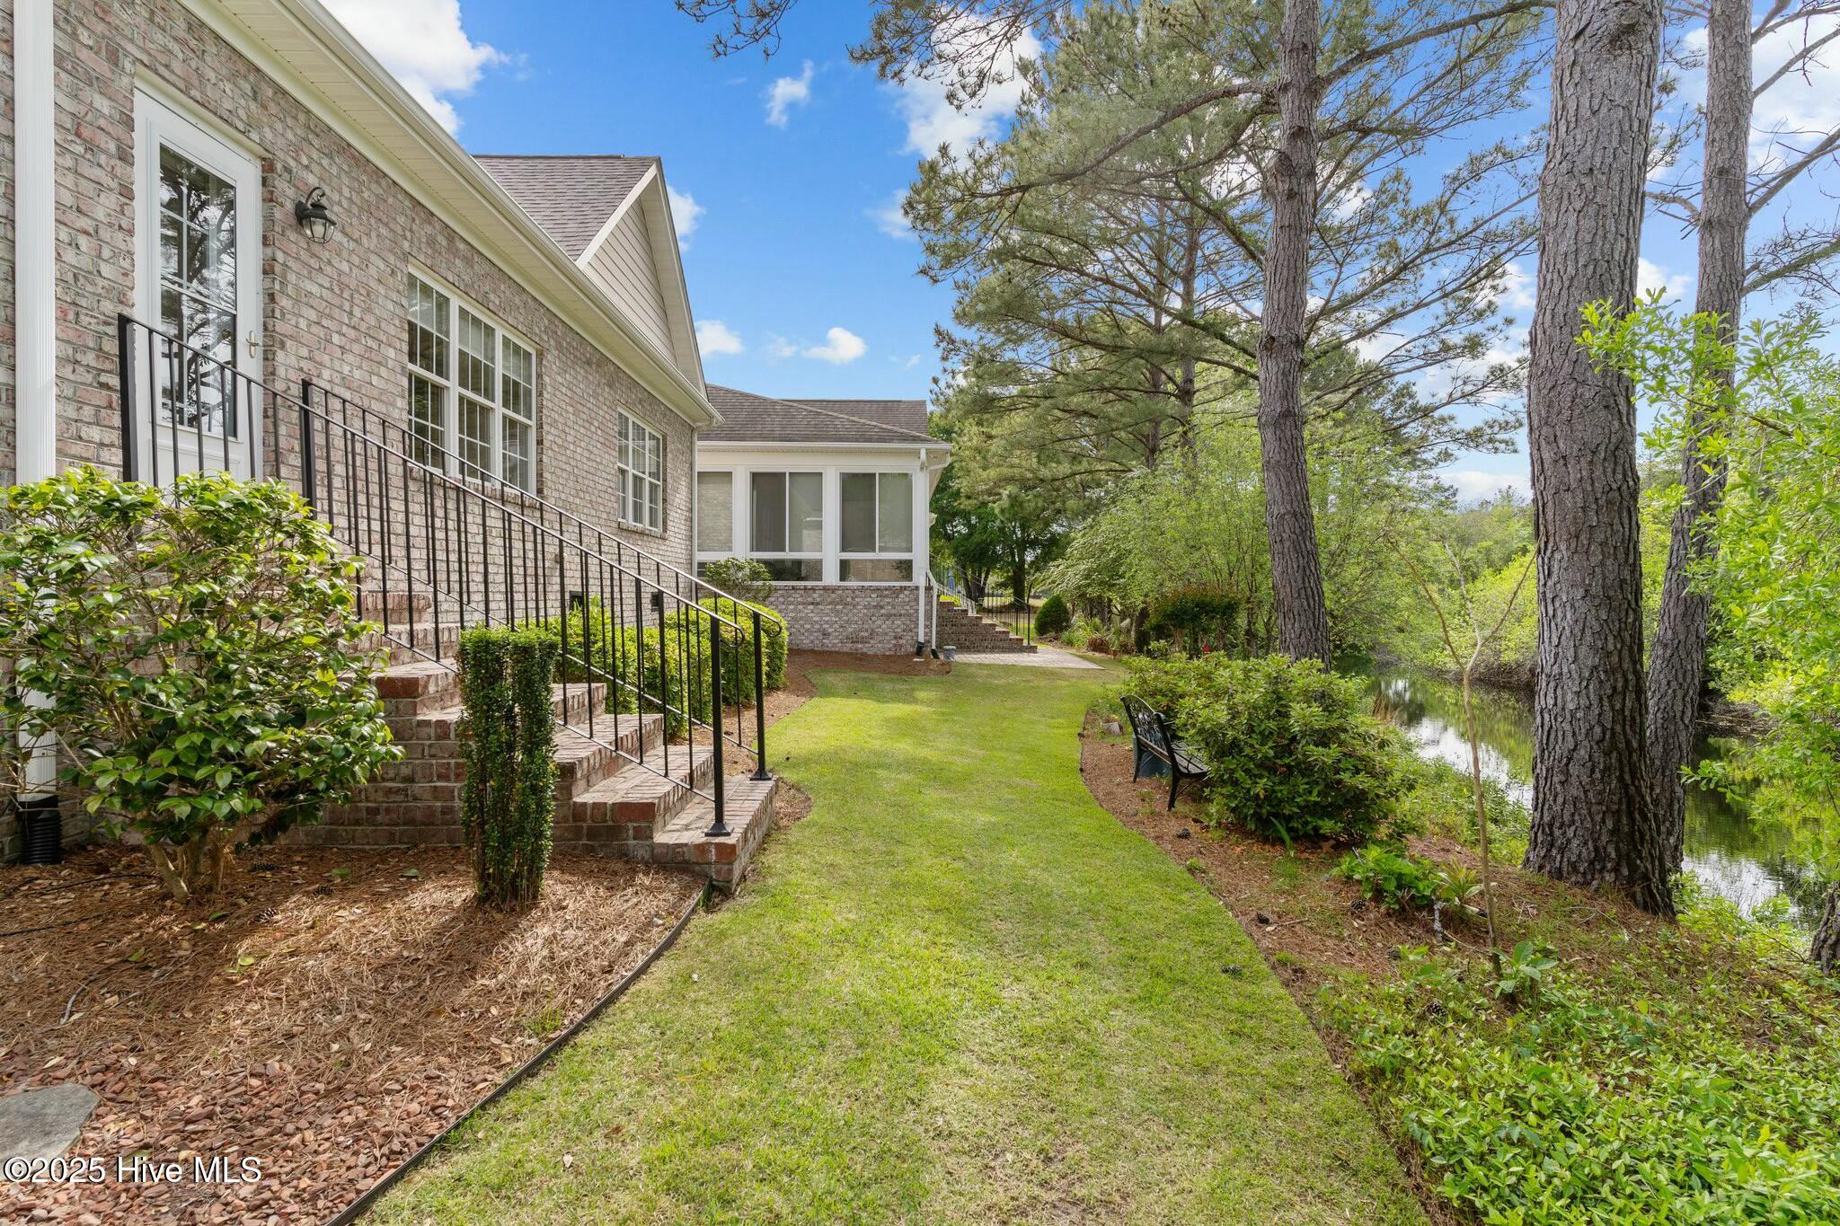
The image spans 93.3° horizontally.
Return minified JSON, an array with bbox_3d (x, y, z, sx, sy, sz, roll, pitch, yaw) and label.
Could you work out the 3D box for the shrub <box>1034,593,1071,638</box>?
[{"bbox_3d":[4.480,0.070,29.200,1.260,1.480,1.220,0,1,-2],"label":"shrub"}]

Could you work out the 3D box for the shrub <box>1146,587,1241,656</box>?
[{"bbox_3d":[7.100,0.220,22.600,2.400,1.800,1.950,0,1,-2],"label":"shrub"}]

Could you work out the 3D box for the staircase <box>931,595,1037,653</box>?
[{"bbox_3d":[1.660,0.320,24.100,2.950,1.470,2.200,0,1,-2],"label":"staircase"}]

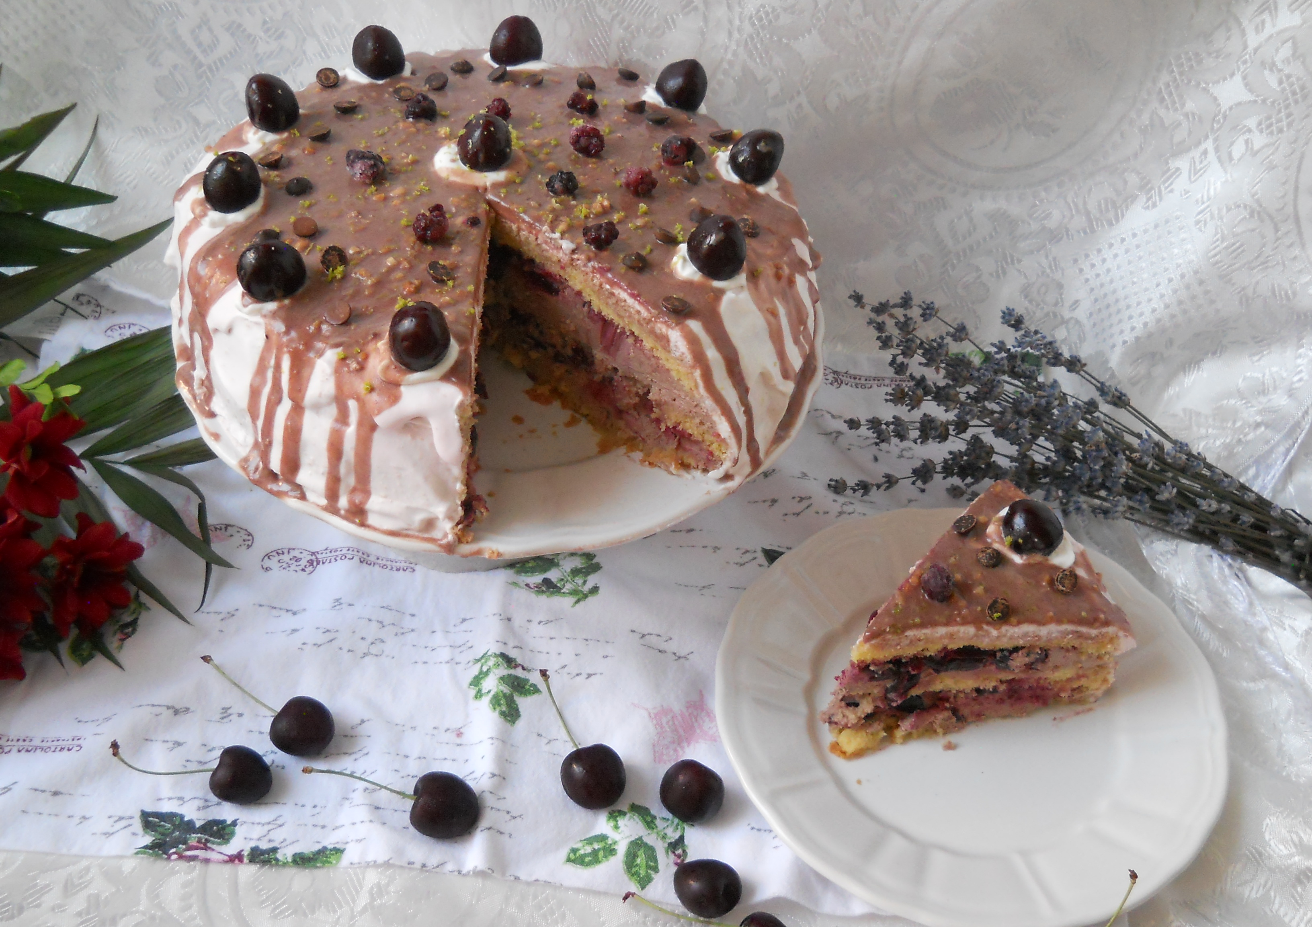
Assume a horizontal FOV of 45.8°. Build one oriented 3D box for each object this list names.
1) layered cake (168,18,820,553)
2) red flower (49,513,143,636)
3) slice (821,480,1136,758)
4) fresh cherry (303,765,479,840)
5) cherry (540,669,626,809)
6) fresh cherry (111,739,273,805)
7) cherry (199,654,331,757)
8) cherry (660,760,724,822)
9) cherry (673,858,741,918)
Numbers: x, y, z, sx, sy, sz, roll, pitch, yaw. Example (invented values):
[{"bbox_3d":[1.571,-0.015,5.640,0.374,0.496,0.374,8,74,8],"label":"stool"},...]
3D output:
[{"bbox_3d":[-0.067,-0.094,0.638,0.265,0.088,0.265,-1,48,1],"label":"layered cake"},{"bbox_3d":[-0.239,0.047,0.662,0.038,0.036,0.035,-26,52,-20],"label":"red flower"},{"bbox_3d":[0.121,0.064,0.613,0.119,0.075,0.091,-26,53,-20],"label":"slice"},{"bbox_3d":[-0.101,0.125,0.612,0.070,0.027,0.027,21,52,19],"label":"fresh cherry"},{"bbox_3d":[-0.036,0.113,0.621,0.026,0.026,0.063,-32,55,-24],"label":"cherry"},{"bbox_3d":[-0.184,0.124,0.616,0.065,0.025,0.025,-1,48,1],"label":"fresh cherry"},{"bbox_3d":[-0.162,0.102,0.635,0.067,0.026,0.026,15,51,15],"label":"cherry"},{"bbox_3d":[0.014,0.128,0.606,0.026,0.025,0.025,-2,48,0],"label":"cherry"},{"bbox_3d":[0.019,0.158,0.579,0.026,0.024,0.025,-2,48,0],"label":"cherry"}]

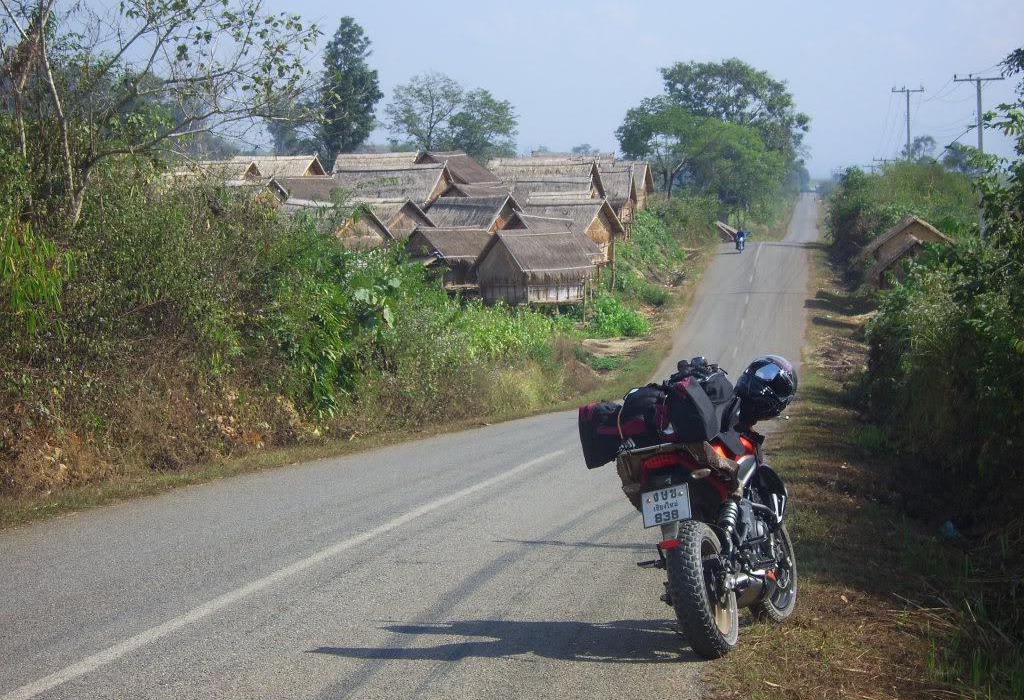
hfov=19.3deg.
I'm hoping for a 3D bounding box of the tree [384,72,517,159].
[{"bbox_3d":[-5.760,-19.505,290.406,12.050,14.360,11.450,-1,3,0],"label":"tree"}]

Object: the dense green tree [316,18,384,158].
[{"bbox_3d":[-11.679,-16.287,220.455,4.810,16.090,4.570,-1,3,0],"label":"dense green tree"}]

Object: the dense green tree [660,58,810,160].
[{"bbox_3d":[24.635,-22.817,330.513,16.410,18.160,15.590,-1,3,0],"label":"dense green tree"}]

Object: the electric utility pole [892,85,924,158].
[{"bbox_3d":[29.541,-14.571,224.283,2.350,10.000,0.300,-1,3,6],"label":"electric utility pole"}]

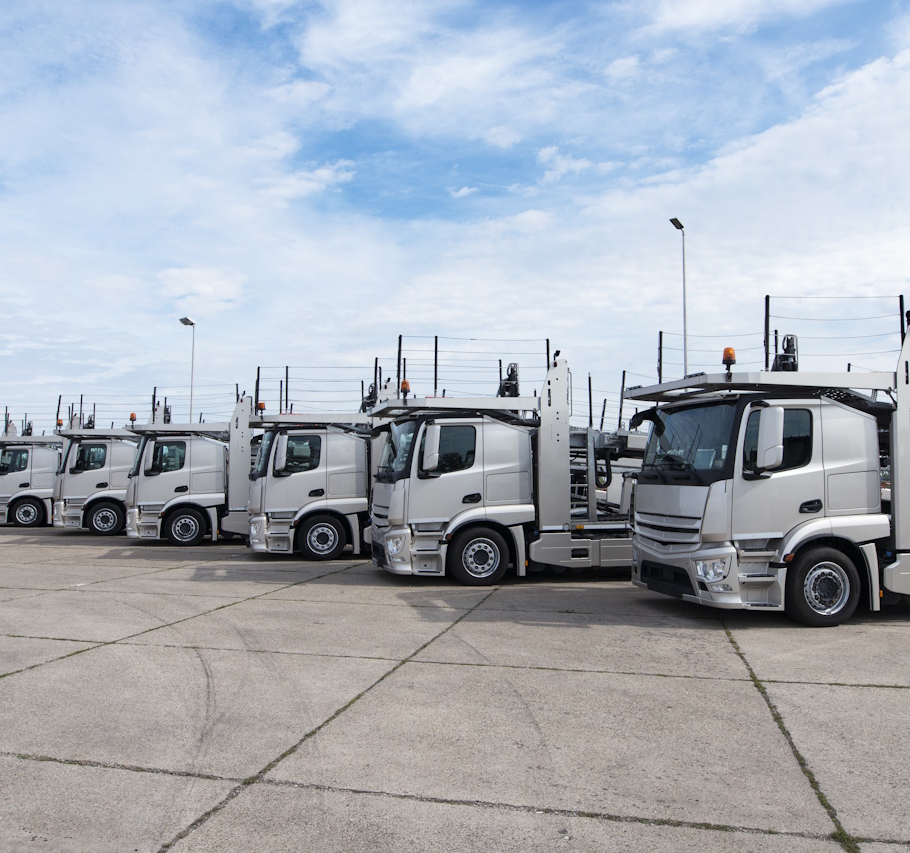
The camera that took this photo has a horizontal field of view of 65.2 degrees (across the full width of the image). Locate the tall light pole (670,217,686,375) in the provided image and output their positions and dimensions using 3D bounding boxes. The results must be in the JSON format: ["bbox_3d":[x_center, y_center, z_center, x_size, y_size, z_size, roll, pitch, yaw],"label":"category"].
[{"bbox_3d":[7.261,-1.620,22.730,0.700,10.080,0.240,4,-6,-44],"label":"tall light pole"}]

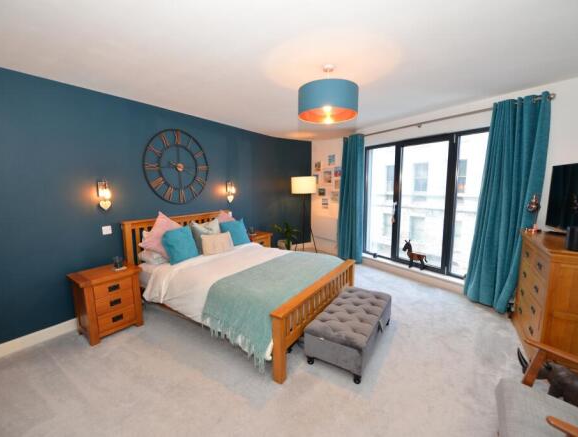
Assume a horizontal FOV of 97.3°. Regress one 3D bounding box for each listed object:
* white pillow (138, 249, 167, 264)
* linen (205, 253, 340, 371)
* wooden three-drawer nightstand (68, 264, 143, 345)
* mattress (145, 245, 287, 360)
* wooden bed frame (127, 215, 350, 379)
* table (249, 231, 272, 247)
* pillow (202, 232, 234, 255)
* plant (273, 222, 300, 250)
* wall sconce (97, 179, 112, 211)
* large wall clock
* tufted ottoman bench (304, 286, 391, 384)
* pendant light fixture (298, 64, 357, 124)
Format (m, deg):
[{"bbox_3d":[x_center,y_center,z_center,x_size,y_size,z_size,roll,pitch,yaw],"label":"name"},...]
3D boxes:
[{"bbox_3d":[-1.353,0.396,3.075,0.470,0.170,0.670,4,8,32],"label":"white pillow"},{"bbox_3d":[-0.036,0.771,2.766,0.840,0.520,1.740,4,8,32],"label":"linen"},{"bbox_3d":[-1.847,0.856,2.615,0.402,0.620,0.526,4,8,34],"label":"wooden three-drawer nightstand"},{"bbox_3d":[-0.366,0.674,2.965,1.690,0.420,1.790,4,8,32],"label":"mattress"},{"bbox_3d":[-0.508,0.557,3.037,2.119,1.079,1.645,4,8,32],"label":"wooden bed frame"},{"bbox_3d":[-0.623,0.579,4.549,0.460,0.590,0.530,4,8,32],"label":"table"},{"bbox_3d":[-0.952,0.310,3.370,0.120,0.270,0.450,-17,-5,38],"label":"pillow"},{"bbox_3d":[-0.041,0.454,4.960,0.480,0.700,0.480,-1,7,0],"label":"plant"},{"bbox_3d":[-2.006,-0.261,2.783,0.140,0.320,0.110,4,8,32],"label":"wall sconce"},{"bbox_3d":[-1.482,-0.690,3.483,0.050,1.000,1.000,4,8,32],"label":"large wall clock"},{"bbox_3d":[0.600,0.989,2.365,0.464,0.355,1.038,4,8,32],"label":"tufted ottoman bench"},{"bbox_3d":[0.336,-1.084,2.172,0.490,0.400,0.490,-1,7,0],"label":"pendant light fixture"}]

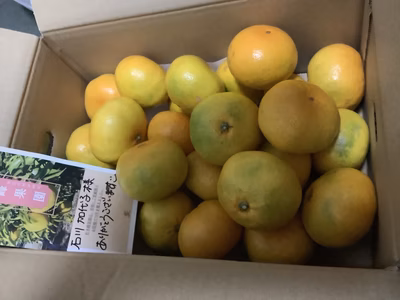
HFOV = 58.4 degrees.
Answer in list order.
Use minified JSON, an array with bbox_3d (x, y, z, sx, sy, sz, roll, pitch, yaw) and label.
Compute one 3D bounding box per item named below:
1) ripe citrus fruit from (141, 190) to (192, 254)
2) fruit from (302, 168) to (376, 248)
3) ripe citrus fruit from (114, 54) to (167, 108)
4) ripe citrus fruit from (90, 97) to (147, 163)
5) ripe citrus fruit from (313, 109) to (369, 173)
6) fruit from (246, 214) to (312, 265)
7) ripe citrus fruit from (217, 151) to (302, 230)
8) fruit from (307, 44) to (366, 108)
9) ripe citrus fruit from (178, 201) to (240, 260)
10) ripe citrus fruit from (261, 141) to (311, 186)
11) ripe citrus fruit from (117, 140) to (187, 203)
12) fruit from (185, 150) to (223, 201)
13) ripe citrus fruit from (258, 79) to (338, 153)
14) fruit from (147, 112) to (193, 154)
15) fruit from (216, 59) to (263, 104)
[{"bbox_3d":[-0.039,0.090,0.443,0.076,0.069,0.076,12,95,-19],"label":"ripe citrus fruit"},{"bbox_3d":[0.140,0.058,0.360,0.080,0.071,0.080,-19,64,47],"label":"fruit"},{"bbox_3d":[-0.090,-0.105,0.547,0.082,0.073,0.082,-2,70,19],"label":"ripe citrus fruit"},{"bbox_3d":[-0.107,-0.027,0.470,0.082,0.082,0.073,-37,40,-27],"label":"ripe citrus fruit"},{"bbox_3d":[0.166,-0.010,0.424,0.077,0.068,0.077,-3,68,20],"label":"ripe citrus fruit"},{"bbox_3d":[0.092,0.093,0.413,0.082,0.073,0.082,-2,70,19],"label":"fruit"},{"bbox_3d":[0.055,0.038,0.328,0.077,0.067,0.077,-7,110,30],"label":"ripe citrus fruit"},{"bbox_3d":[0.165,-0.088,0.434,0.069,0.079,0.079,-6,67,21],"label":"fruit"},{"bbox_3d":[0.012,0.096,0.424,0.074,0.069,0.074,-3,68,20],"label":"ripe citrus fruit"},{"bbox_3d":[0.098,0.016,0.440,0.080,0.071,0.080,-2,70,19],"label":"ripe citrus fruit"},{"bbox_3d":[-0.052,0.022,0.392,0.078,0.068,0.078,-3,35,21],"label":"ripe citrus fruit"},{"bbox_3d":[0.019,0.029,0.464,0.080,0.071,0.080,-2,70,19],"label":"fruit"},{"bbox_3d":[0.096,-0.032,0.345,0.078,0.068,0.078,11,59,-15],"label":"ripe citrus fruit"},{"bbox_3d":[-0.033,-0.014,0.497,0.080,0.071,0.080,-2,70,19],"label":"fruit"},{"bbox_3d":[0.055,-0.099,0.495,0.080,0.071,0.080,-2,70,19],"label":"fruit"}]

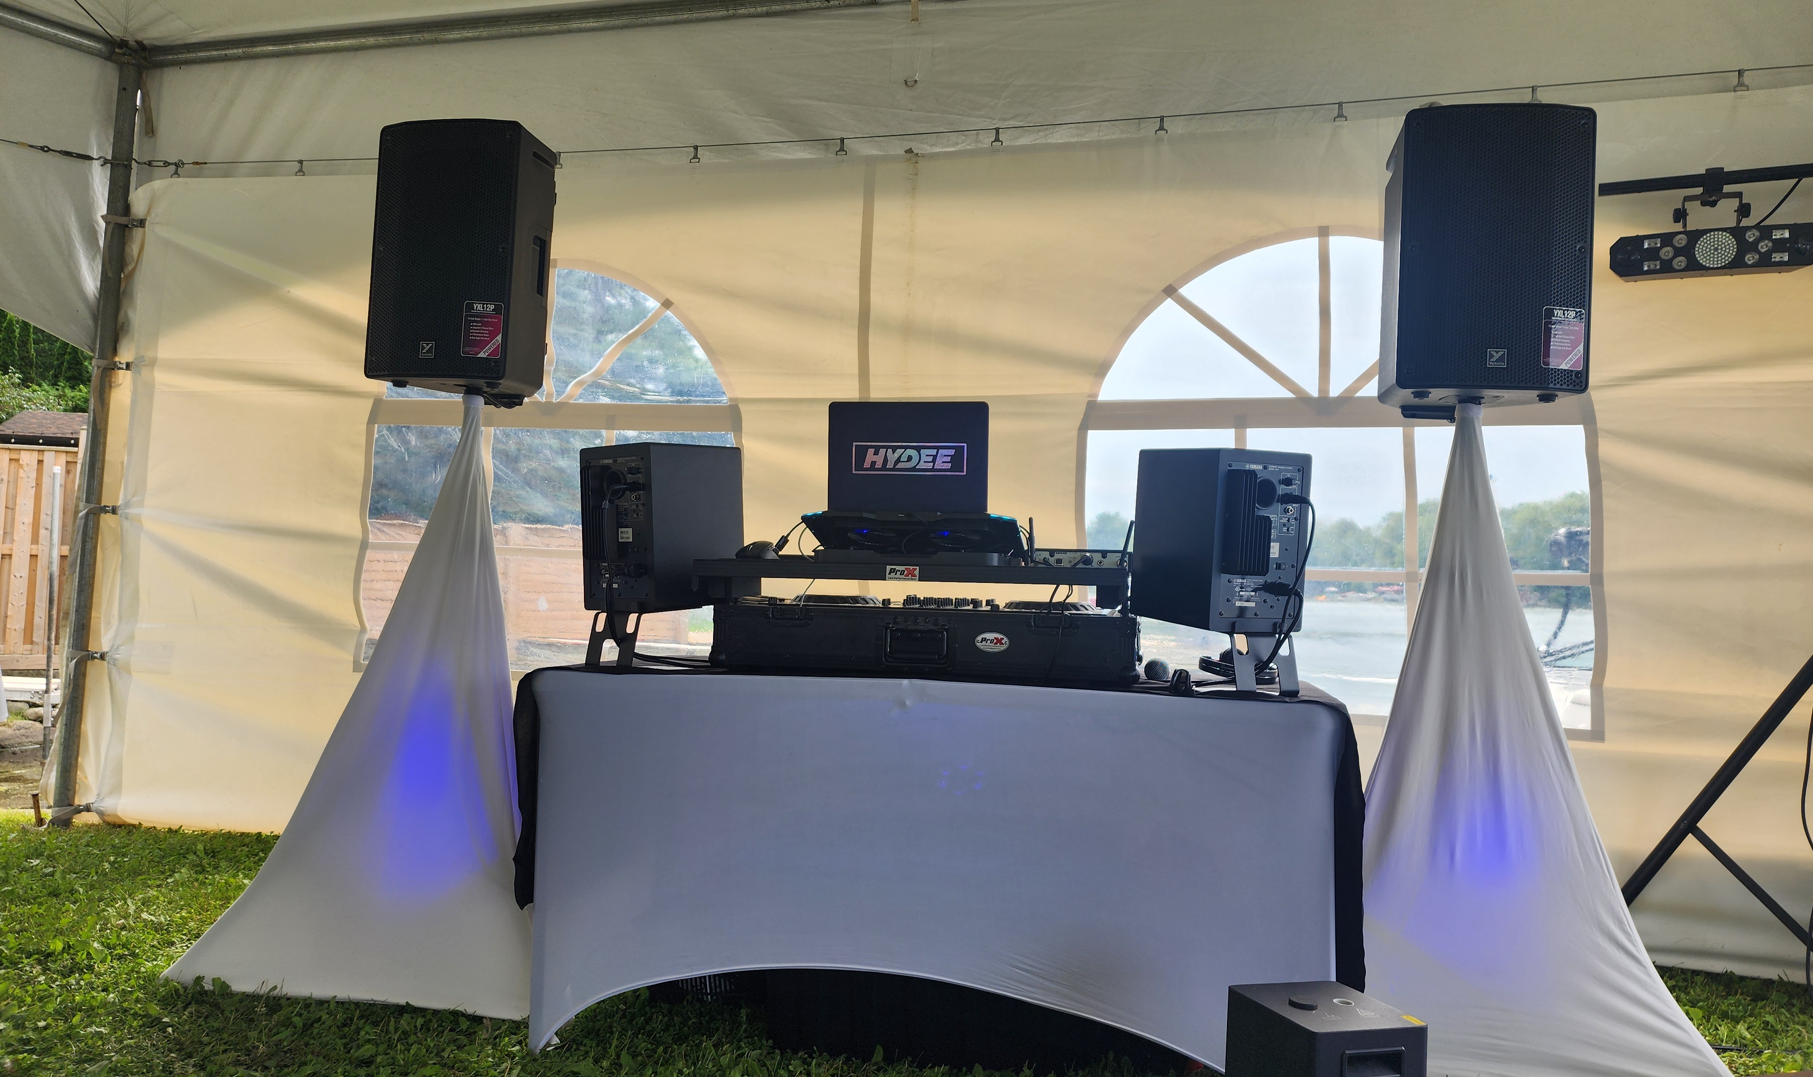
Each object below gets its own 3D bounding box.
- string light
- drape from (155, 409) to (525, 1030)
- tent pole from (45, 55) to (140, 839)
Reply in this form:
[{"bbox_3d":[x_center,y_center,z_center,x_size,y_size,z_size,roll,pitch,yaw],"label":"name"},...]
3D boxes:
[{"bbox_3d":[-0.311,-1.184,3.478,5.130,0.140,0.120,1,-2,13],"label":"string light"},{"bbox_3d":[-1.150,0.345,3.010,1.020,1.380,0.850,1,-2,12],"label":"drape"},{"bbox_3d":[-2.738,-0.342,4.072,0.066,2.610,0.066,3,-2,13],"label":"tent pole"}]

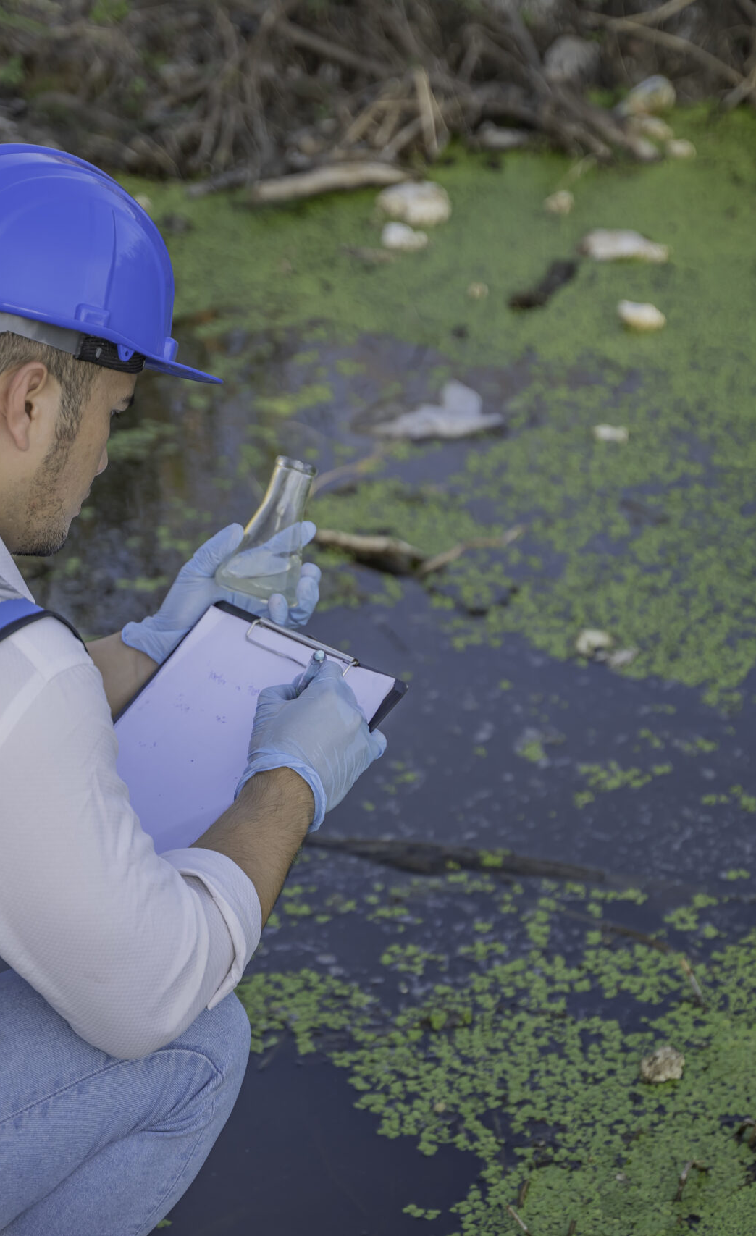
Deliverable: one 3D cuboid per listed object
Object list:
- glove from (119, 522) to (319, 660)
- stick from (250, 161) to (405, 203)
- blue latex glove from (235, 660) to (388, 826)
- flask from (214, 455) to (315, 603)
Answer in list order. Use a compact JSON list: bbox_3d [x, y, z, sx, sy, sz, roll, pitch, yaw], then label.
[{"bbox_3d":[-0.126,-0.021,2.760,0.150,0.095,0.095,-27,34,-29],"label":"glove"},{"bbox_3d":[-0.100,-0.873,6.800,0.320,0.045,0.065,-8,24,-18],"label":"stick"},{"bbox_3d":[-0.050,0.096,2.570,0.098,0.085,0.130,13,44,27],"label":"blue latex glove"},{"bbox_3d":[-0.082,-0.071,2.750,0.073,0.117,0.073,16,16,0],"label":"flask"}]

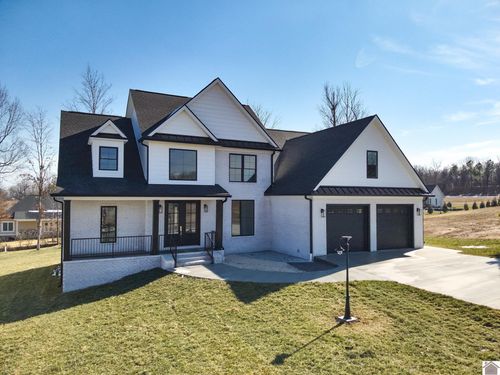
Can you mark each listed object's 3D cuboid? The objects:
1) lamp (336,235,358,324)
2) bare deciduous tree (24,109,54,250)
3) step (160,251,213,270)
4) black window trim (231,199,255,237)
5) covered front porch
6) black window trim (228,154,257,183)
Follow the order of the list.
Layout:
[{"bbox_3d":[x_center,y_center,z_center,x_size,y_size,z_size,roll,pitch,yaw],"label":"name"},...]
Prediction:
[{"bbox_3d":[2.532,2.366,9.089,0.424,2.192,0.424,1,-2,-25],"label":"lamp"},{"bbox_3d":[-18.289,-0.697,30.283,2.222,12.048,2.222,1,-2,-25],"label":"bare deciduous tree"},{"bbox_3d":[-2.769,3.219,15.388,2.252,0.545,0.838,1,-2,-25],"label":"step"},{"bbox_3d":[-0.383,1.690,19.256,1.389,1.998,0.101,1,-2,-25],"label":"black window trim"},{"bbox_3d":[-4.509,1.697,15.580,6.969,2.737,1.919,1,-2,-25],"label":"covered front porch"},{"bbox_3d":[-0.381,-1.070,19.337,1.702,1.545,0.101,1,-2,-25],"label":"black window trim"}]

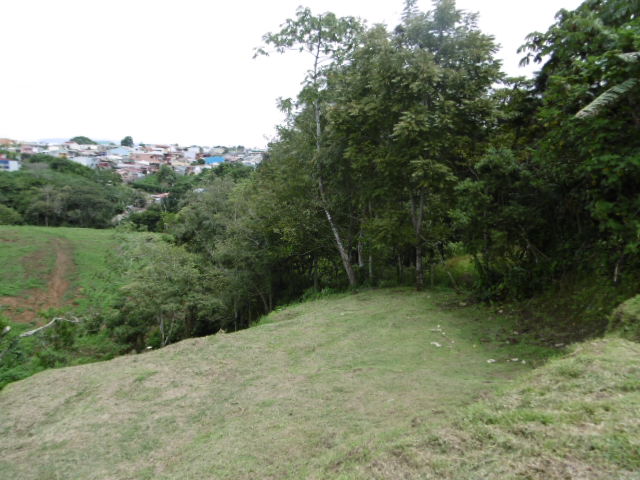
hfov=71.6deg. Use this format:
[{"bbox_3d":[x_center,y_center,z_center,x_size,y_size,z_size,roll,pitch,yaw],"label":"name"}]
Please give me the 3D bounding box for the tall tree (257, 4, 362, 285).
[{"bbox_3d":[-0.330,-3.050,16.100,3.600,9.800,3.400,0,12,0],"label":"tall tree"}]

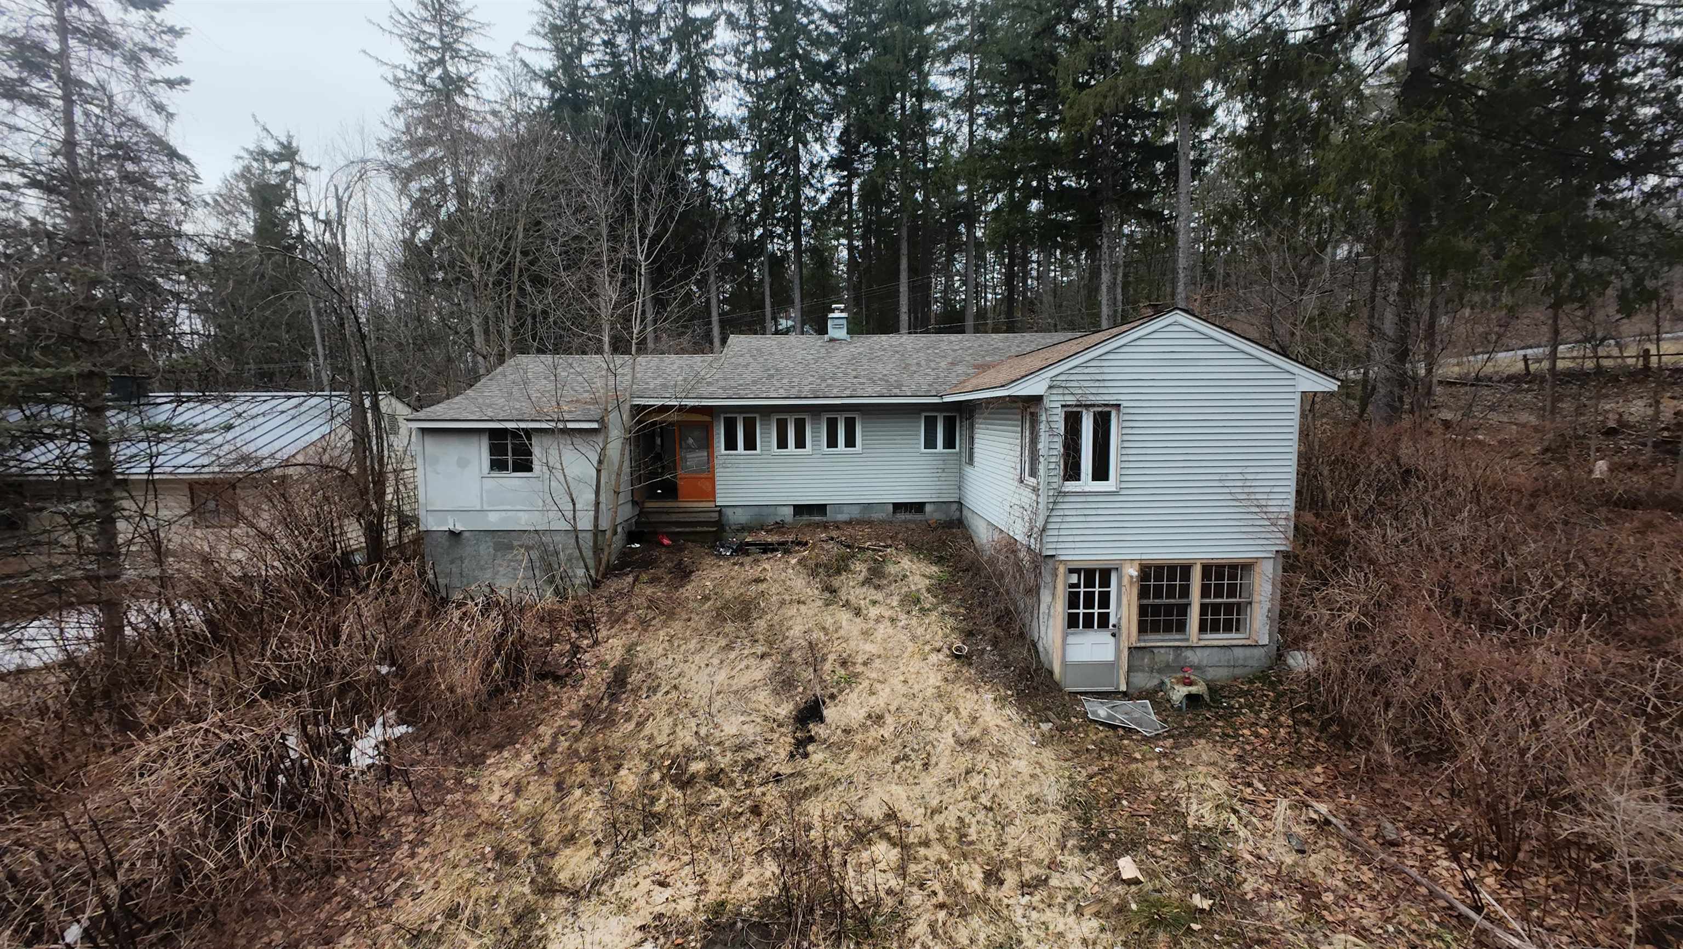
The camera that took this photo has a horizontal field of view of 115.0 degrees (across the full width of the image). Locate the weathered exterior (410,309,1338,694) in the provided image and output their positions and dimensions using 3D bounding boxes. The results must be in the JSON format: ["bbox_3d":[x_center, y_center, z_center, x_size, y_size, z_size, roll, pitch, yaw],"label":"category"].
[{"bbox_3d":[-0.476,-0.467,13.646,15.600,6.900,11.550,-1,6,-2],"label":"weathered exterior"}]

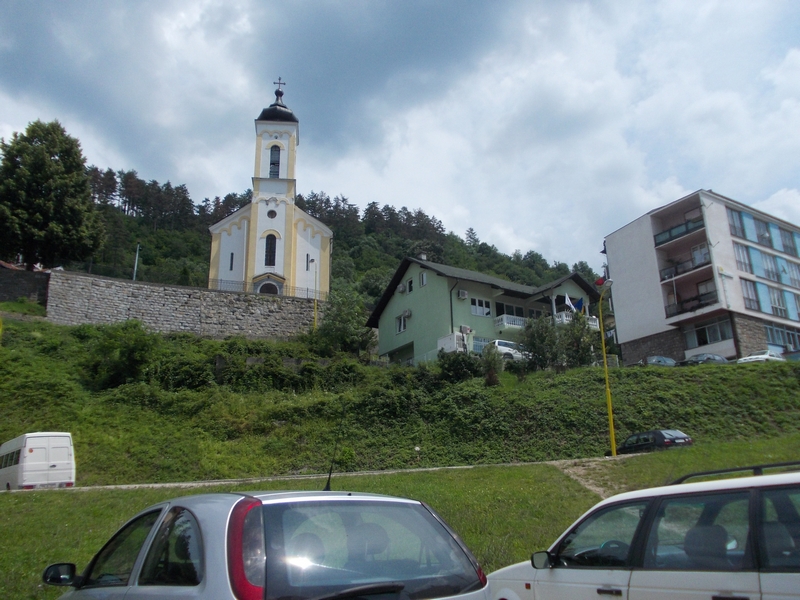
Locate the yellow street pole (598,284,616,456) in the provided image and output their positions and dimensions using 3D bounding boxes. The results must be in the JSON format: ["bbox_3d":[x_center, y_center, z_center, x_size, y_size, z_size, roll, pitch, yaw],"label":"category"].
[{"bbox_3d":[9.634,2.952,29.259,0.850,8.100,0.300,-12,-23,33],"label":"yellow street pole"}]

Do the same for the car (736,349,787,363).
[{"bbox_3d":[22.075,3.855,39.434,3.950,1.400,1.620,14,-24,-37],"label":"car"}]

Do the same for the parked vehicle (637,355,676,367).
[{"bbox_3d":[17.450,4.659,44.458,4.100,1.430,1.680,13,-23,-36],"label":"parked vehicle"}]

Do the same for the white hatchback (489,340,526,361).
[{"bbox_3d":[8.337,3.714,45.416,4.150,1.500,1.700,13,-23,-24],"label":"white hatchback"}]

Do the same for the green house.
[{"bbox_3d":[7.039,2.372,56.715,15.600,10.434,13.000,11,-22,-32],"label":"green house"}]

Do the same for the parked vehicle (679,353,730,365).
[{"bbox_3d":[19.741,4.323,42.005,4.150,1.450,1.700,13,-23,-36],"label":"parked vehicle"}]

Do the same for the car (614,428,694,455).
[{"bbox_3d":[11.463,6.909,30.024,1.690,1.420,4.020,3,-18,-22],"label":"car"}]

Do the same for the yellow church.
[{"bbox_3d":[-13.610,-7.850,73.089,11.484,25.656,20.000,2,-19,-7],"label":"yellow church"}]

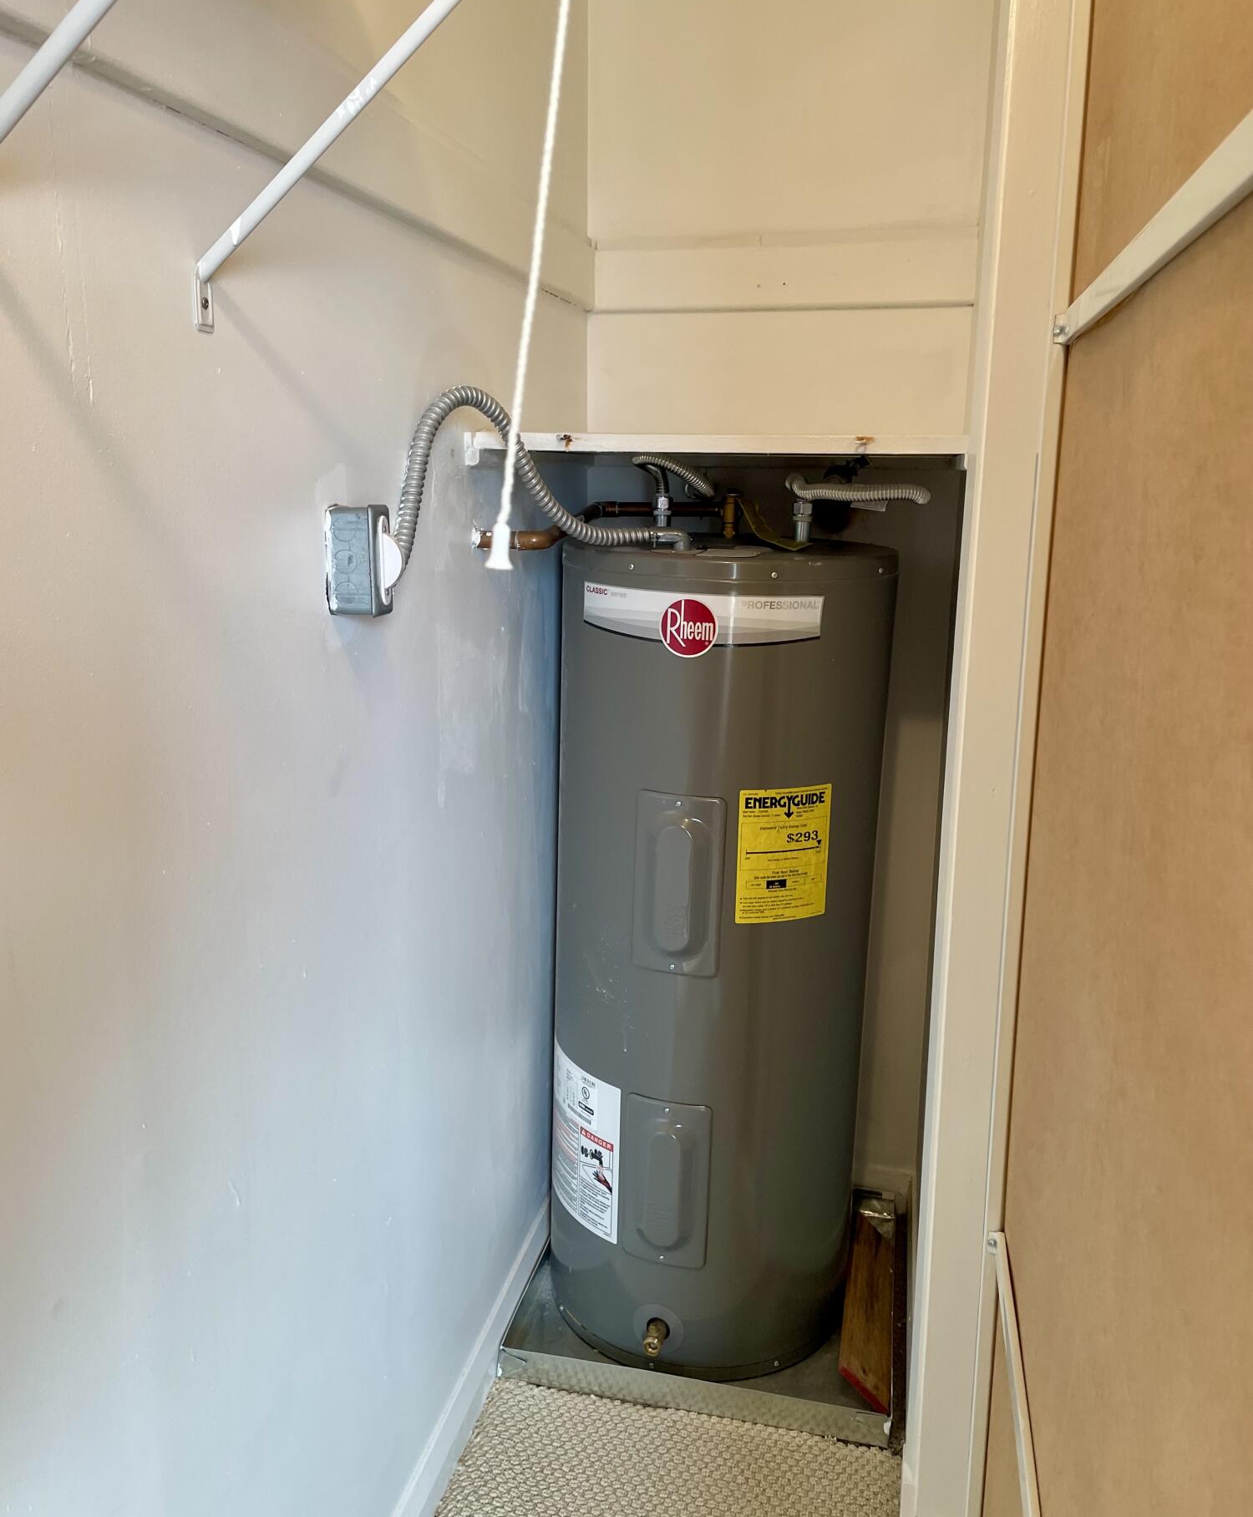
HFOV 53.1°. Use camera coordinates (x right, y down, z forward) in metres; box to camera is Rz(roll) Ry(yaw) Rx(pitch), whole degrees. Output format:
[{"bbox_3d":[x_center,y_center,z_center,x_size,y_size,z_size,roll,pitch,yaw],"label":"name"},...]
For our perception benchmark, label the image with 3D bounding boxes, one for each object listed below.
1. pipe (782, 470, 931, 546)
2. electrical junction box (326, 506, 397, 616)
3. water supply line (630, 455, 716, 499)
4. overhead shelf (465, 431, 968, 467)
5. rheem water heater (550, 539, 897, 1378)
[{"bbox_3d":[0.333,-0.360,1.809,0.205,0.105,0.120,3,14,12],"label":"pipe"},{"bbox_3d":[-0.255,-0.192,1.226,0.054,0.104,0.055,3,14,12],"label":"electrical junction box"},{"bbox_3d":[0.072,-0.424,1.894,0.125,0.065,0.120,3,14,12],"label":"water supply line"},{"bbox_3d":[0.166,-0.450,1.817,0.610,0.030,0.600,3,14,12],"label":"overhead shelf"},{"bbox_3d":[0.135,0.280,1.980,0.490,1.230,0.495,5,13,16],"label":"rheem water heater"}]

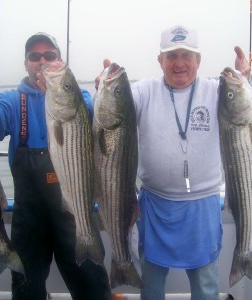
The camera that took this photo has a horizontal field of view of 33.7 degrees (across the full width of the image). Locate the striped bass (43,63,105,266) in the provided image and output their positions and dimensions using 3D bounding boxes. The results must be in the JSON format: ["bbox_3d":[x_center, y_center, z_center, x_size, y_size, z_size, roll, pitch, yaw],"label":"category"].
[{"bbox_3d":[-0.196,0.057,1.600,0.175,0.773,0.120,-12,8,-16],"label":"striped bass"}]

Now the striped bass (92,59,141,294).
[{"bbox_3d":[-0.032,0.096,1.520,0.159,0.808,0.120,-5,8,-16],"label":"striped bass"}]

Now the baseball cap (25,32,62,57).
[{"bbox_3d":[-0.394,-0.487,1.950,0.175,0.130,0.265,1,3,-5],"label":"baseball cap"}]

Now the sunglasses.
[{"bbox_3d":[-0.393,-0.438,1.960,0.147,0.050,0.145,1,3,-5],"label":"sunglasses"}]

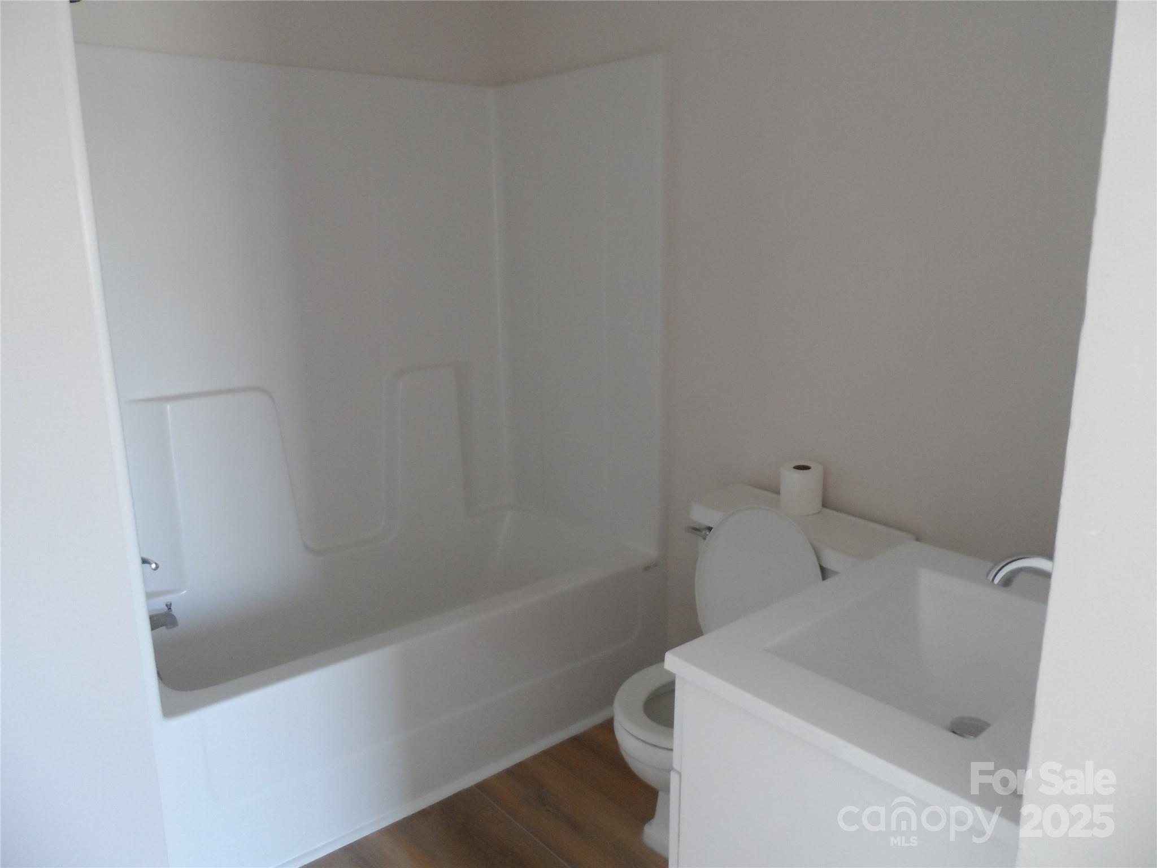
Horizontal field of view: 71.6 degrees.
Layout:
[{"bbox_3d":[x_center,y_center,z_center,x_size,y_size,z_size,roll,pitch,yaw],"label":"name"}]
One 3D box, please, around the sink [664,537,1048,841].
[{"bbox_3d":[0.530,0.350,1.111,0.657,0.130,0.495,-10,15,-39],"label":"sink"}]

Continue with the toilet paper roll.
[{"bbox_3d":[0.542,0.130,1.938,0.098,0.105,0.098,-1,12,0],"label":"toilet paper roll"}]

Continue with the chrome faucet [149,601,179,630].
[{"bbox_3d":[-0.999,0.439,1.870,0.121,0.073,0.056,-10,15,-39],"label":"chrome faucet"}]

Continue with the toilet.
[{"bbox_3d":[0.338,0.568,1.816,0.665,0.785,0.490,-10,15,-39],"label":"toilet"}]

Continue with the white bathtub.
[{"bbox_3d":[-0.520,0.635,2.325,1.406,0.459,0.741,-10,15,-39],"label":"white bathtub"}]

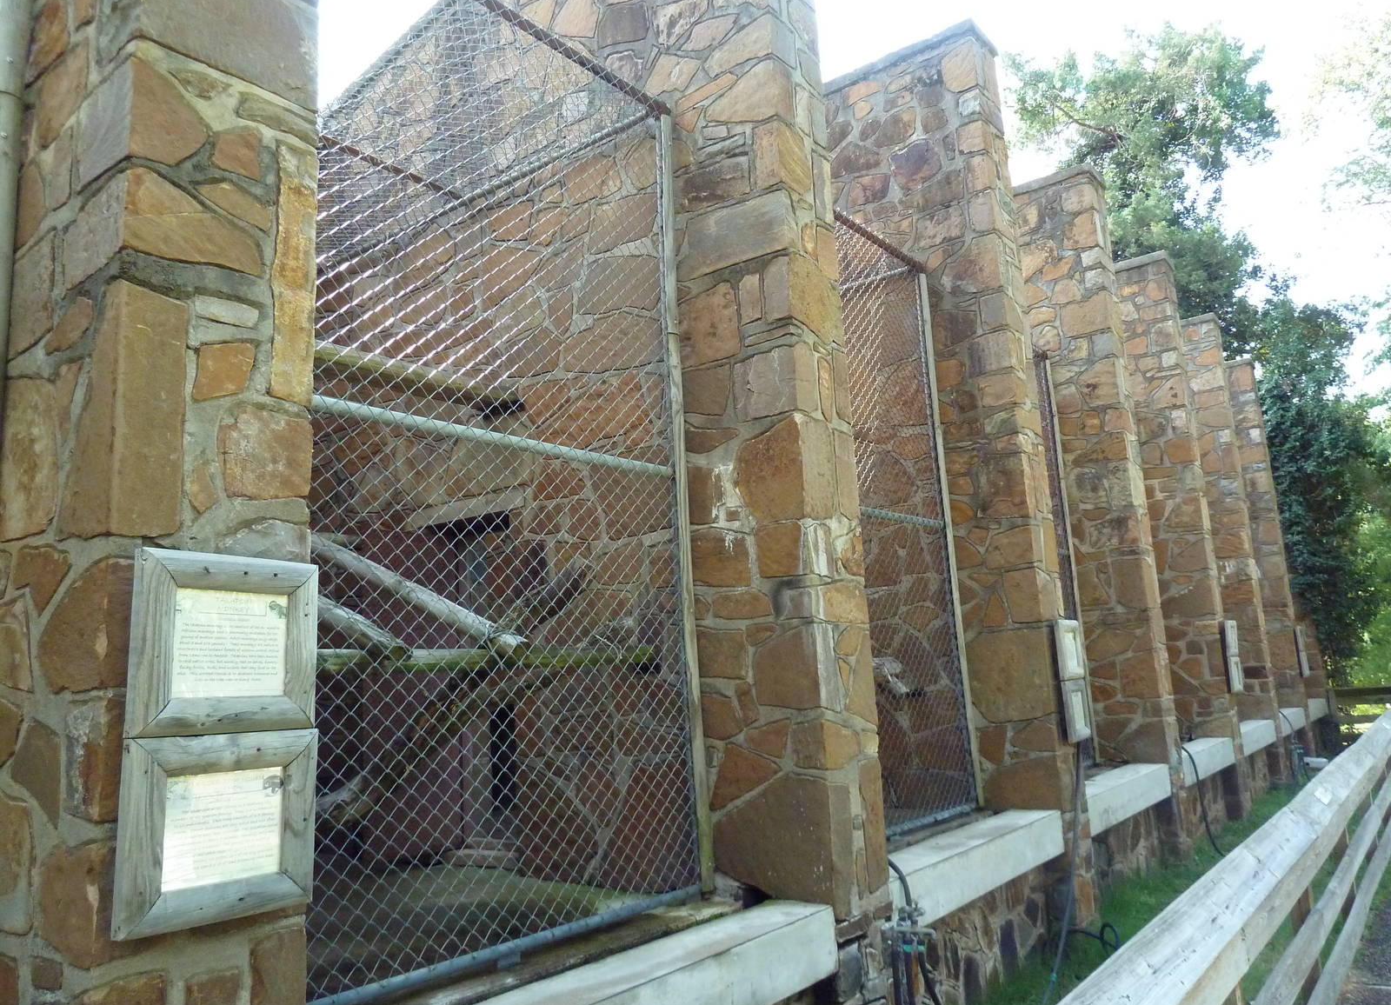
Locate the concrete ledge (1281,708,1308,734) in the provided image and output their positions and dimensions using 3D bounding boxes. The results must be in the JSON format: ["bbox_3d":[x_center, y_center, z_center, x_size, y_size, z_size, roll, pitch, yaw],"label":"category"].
[{"bbox_3d":[8.093,3.037,13.884,0.307,0.242,2.239,-10,-12,37],"label":"concrete ledge"}]

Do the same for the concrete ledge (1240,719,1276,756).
[{"bbox_3d":[6.444,2.756,11.766,0.307,0.242,2.239,-10,-12,37],"label":"concrete ledge"}]

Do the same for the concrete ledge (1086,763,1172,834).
[{"bbox_3d":[3.086,2.186,7.452,0.307,0.242,2.239,-10,-12,37],"label":"concrete ledge"}]

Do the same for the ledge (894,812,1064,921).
[{"bbox_3d":[1.421,1.902,5.312,0.307,0.242,2.239,-10,-12,37],"label":"ledge"}]

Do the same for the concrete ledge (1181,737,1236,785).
[{"bbox_3d":[4.761,2.470,9.604,0.307,0.242,2.239,-10,-12,37],"label":"concrete ledge"}]

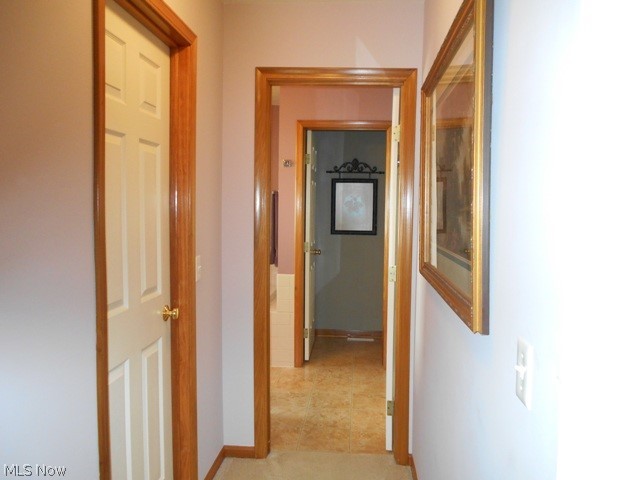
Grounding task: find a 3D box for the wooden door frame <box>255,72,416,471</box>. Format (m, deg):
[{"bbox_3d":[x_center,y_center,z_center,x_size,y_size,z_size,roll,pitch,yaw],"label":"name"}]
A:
[{"bbox_3d":[0.075,0.159,2.638,0.849,2.125,0.130,1,3,5],"label":"wooden door frame"}]

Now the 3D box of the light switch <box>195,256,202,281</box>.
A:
[{"bbox_3d":[-0.553,0.133,2.203,0.020,0.115,0.071,1,3,5],"label":"light switch"}]

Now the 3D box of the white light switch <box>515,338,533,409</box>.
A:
[{"bbox_3d":[0.361,0.238,0.862,0.020,0.115,0.071,1,3,5],"label":"white light switch"}]

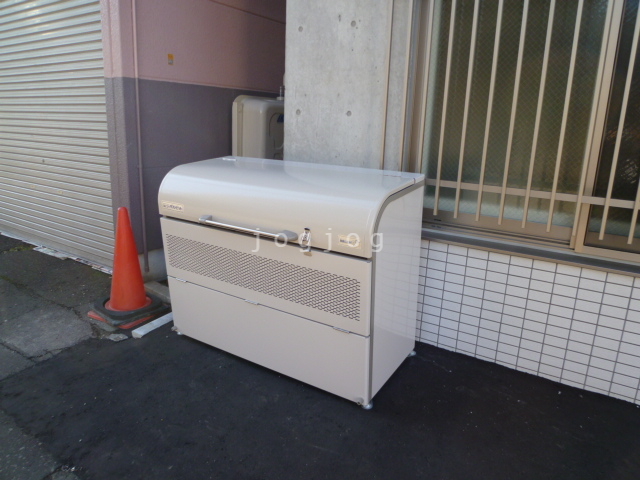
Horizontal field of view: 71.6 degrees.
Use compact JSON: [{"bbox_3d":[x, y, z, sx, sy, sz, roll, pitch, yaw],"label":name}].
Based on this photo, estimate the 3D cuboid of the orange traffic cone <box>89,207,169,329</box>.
[{"bbox_3d":[-1.254,0.138,2.875,0.380,0.700,0.380,9,14,29],"label":"orange traffic cone"}]

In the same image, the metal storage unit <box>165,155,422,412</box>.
[{"bbox_3d":[-0.177,0.122,2.307,1.250,0.955,0.540,10,20,32],"label":"metal storage unit"}]

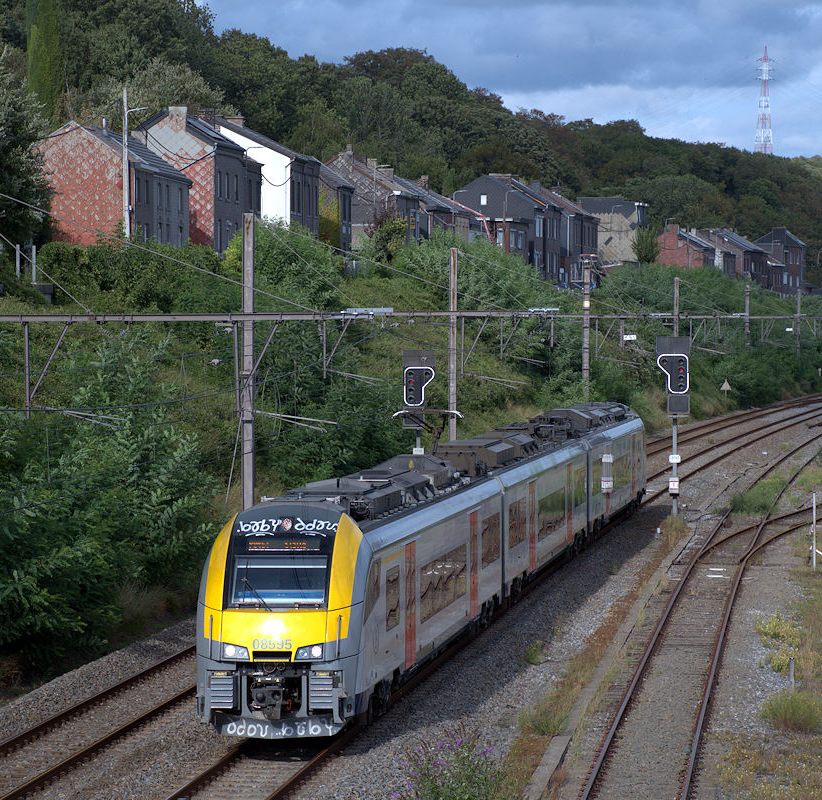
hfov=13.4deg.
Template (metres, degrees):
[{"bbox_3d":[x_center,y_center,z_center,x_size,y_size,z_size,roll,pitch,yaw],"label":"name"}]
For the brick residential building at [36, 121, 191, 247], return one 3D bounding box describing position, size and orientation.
[{"bbox_3d":[-19.954,-13.689,232.000,7.300,8.800,12.800,0,1,11],"label":"brick residential building"}]

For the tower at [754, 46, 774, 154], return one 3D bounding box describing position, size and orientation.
[{"bbox_3d":[187.020,-154.620,1850.000,10.500,64.470,7.500,-1,2,-34],"label":"tower"}]

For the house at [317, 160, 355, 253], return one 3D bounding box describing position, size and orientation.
[{"bbox_3d":[-8.440,-15.710,284.940,6.500,7.810,5.000,0,1,10],"label":"house"}]

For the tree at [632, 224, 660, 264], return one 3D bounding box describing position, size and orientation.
[{"bbox_3d":[26.802,-17.602,400.000,3.200,5.100,3.200,0,1,0],"label":"tree"}]

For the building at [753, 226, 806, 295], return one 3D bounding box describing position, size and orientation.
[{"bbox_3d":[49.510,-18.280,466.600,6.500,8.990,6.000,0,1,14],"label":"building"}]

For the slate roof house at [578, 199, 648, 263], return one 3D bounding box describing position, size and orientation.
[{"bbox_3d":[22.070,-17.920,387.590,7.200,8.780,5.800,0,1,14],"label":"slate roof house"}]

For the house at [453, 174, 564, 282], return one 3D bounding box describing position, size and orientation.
[{"bbox_3d":[9.505,-16.417,336.000,7.900,10.400,12.000,0,1,15],"label":"house"}]

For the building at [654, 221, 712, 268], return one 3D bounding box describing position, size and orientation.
[{"bbox_3d":[32.690,-17.180,422.040,6.500,7.760,6.800,1,1,15],"label":"building"}]

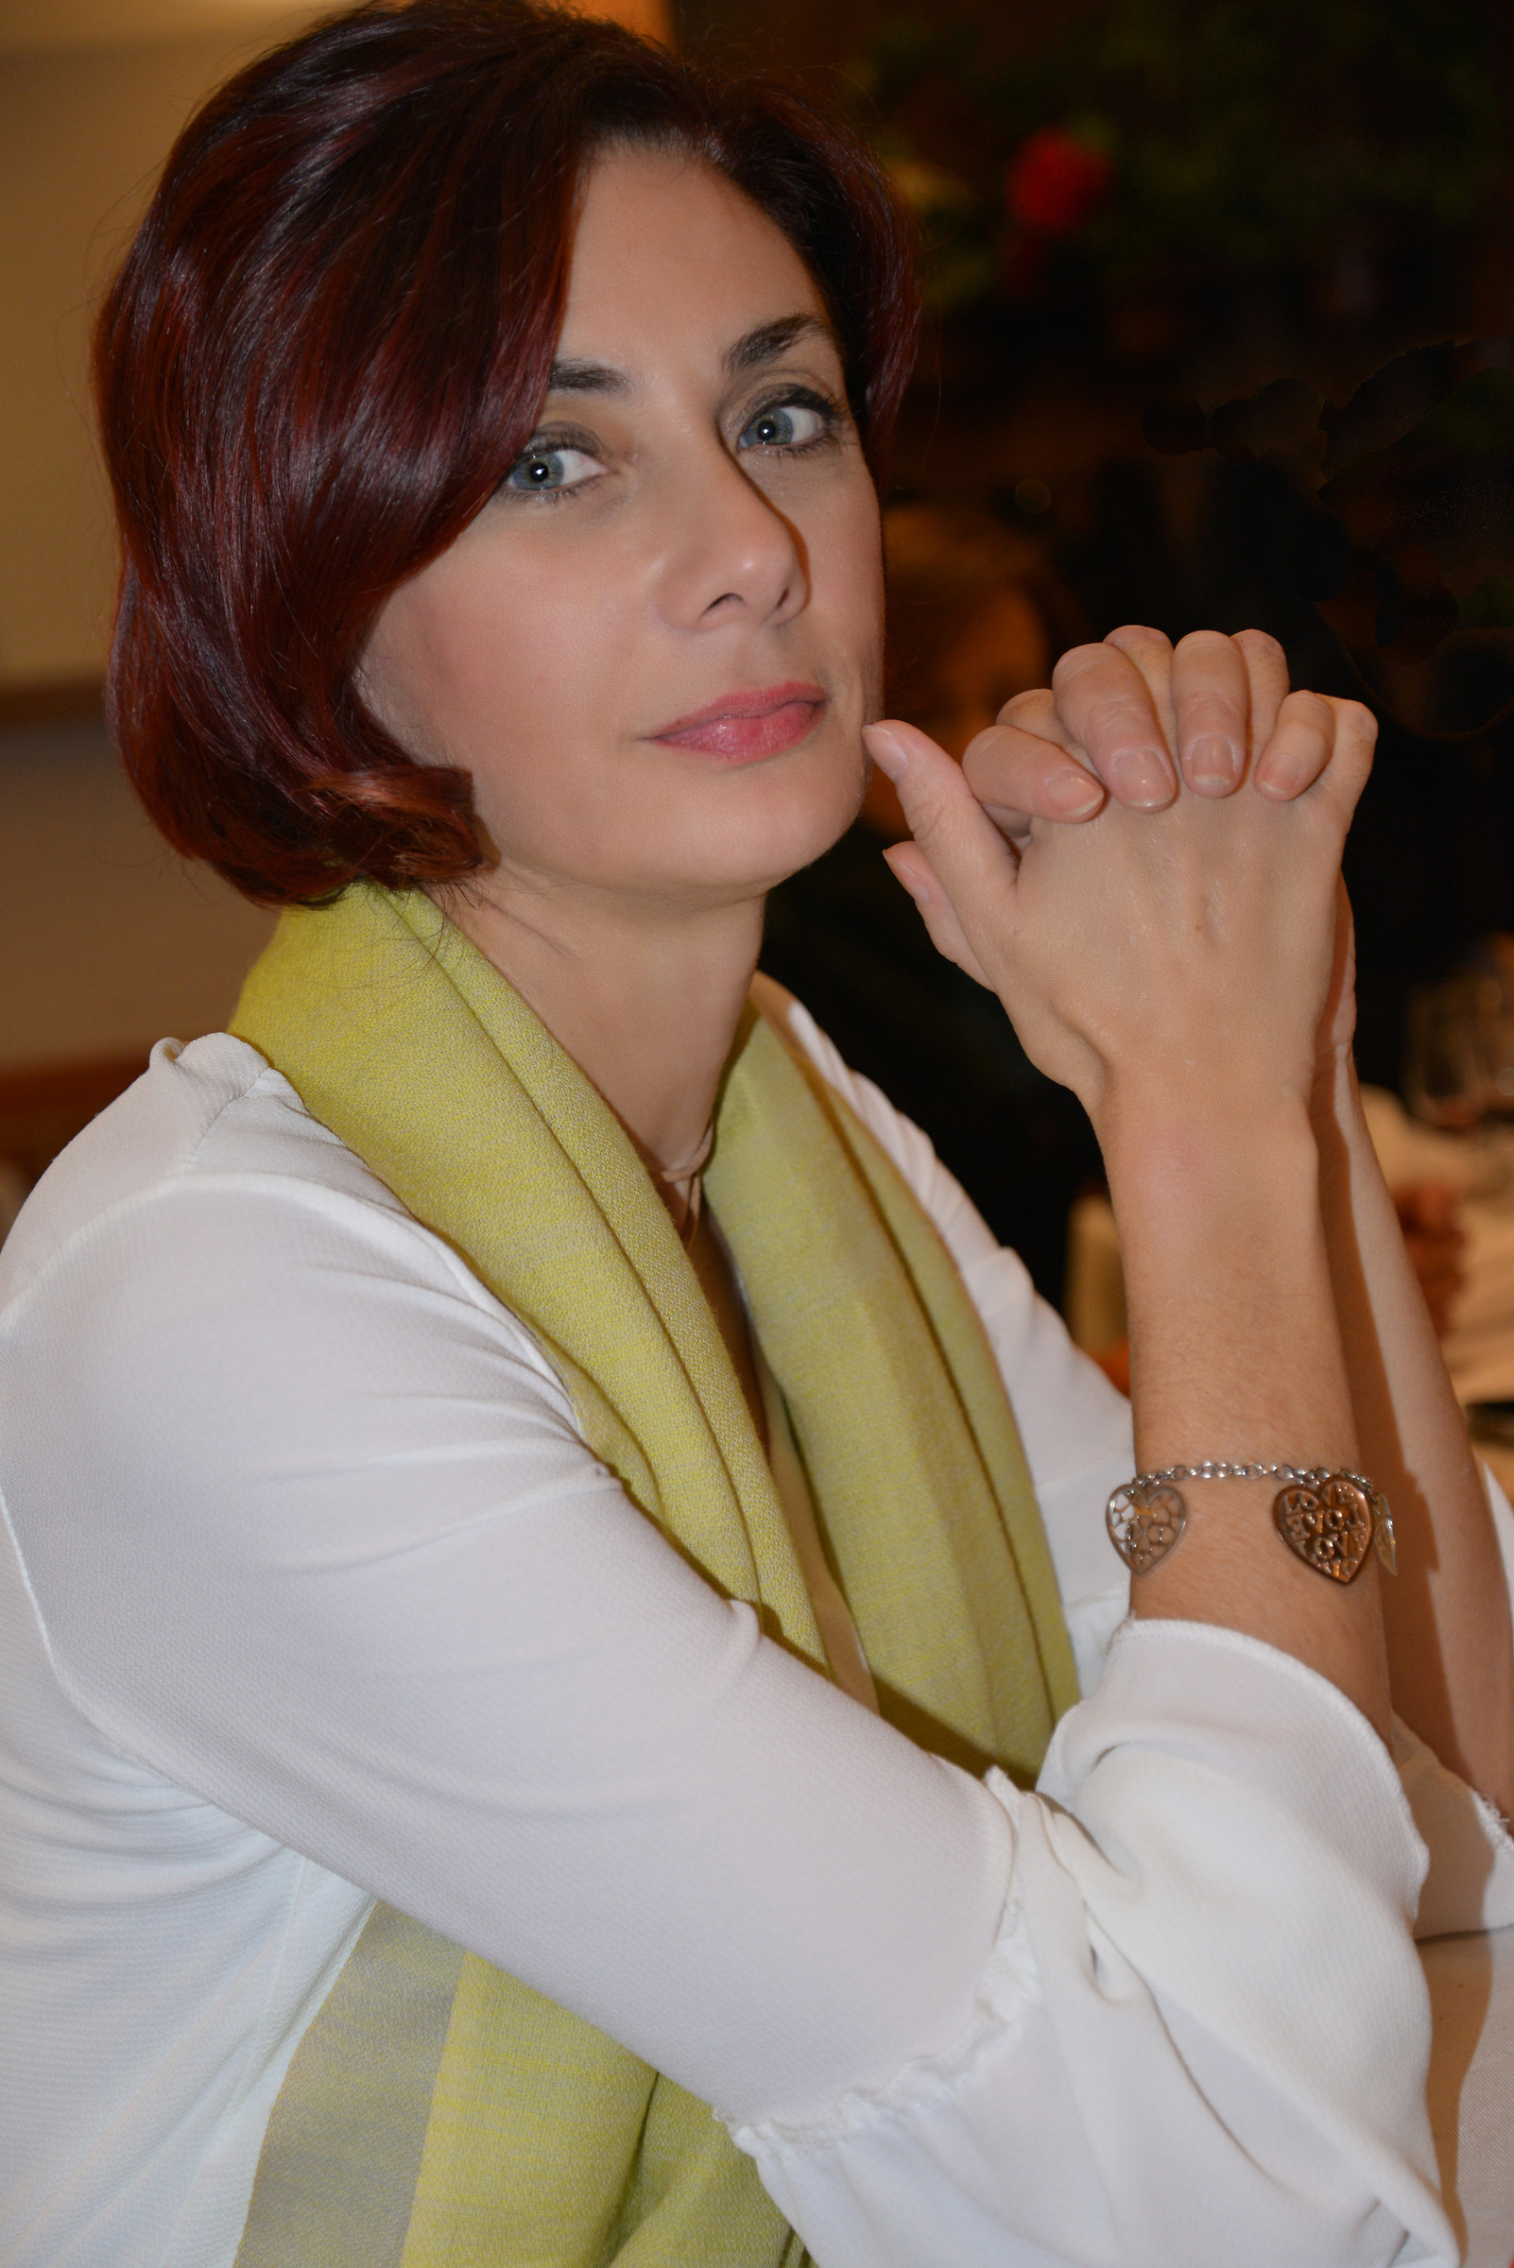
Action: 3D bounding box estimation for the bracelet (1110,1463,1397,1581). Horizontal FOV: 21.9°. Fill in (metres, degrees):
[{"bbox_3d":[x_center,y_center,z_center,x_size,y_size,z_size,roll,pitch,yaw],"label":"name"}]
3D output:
[{"bbox_3d":[0.111,0.086,0.875,0.064,0.027,0.056,-2,-2,6],"label":"bracelet"}]

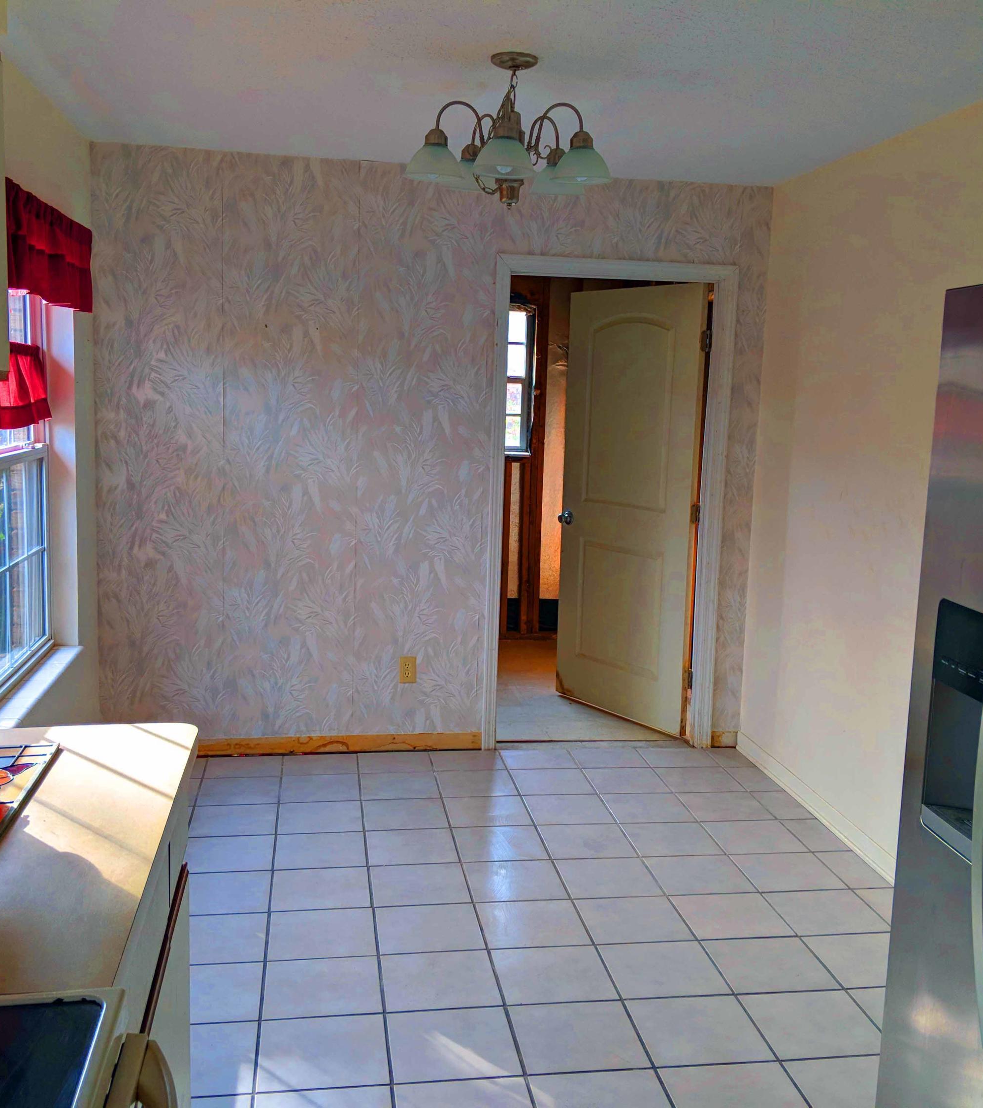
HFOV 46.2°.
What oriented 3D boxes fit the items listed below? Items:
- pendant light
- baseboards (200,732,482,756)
[{"bbox_3d":[0.050,-1.157,3.191,0.570,0.410,0.560,0,8,-9],"label":"pendant light"},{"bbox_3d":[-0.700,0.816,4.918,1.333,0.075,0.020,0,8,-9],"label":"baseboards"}]

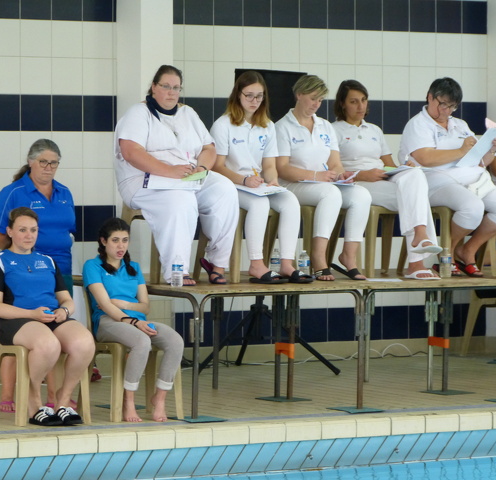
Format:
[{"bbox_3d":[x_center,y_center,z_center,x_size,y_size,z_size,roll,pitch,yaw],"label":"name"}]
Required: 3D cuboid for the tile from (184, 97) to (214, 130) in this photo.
[{"bbox_3d":[-0.342,-0.873,21.636,0.245,0.245,0.012,-1,2,-35],"label":"tile"}]

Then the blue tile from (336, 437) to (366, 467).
[{"bbox_3d":[0.602,1.221,17.730,0.122,0.245,0.012,-1,47,-35],"label":"blue tile"}]

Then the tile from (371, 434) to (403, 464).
[{"bbox_3d":[0.814,1.219,18.020,0.122,0.245,0.010,-1,46,-34],"label":"tile"}]

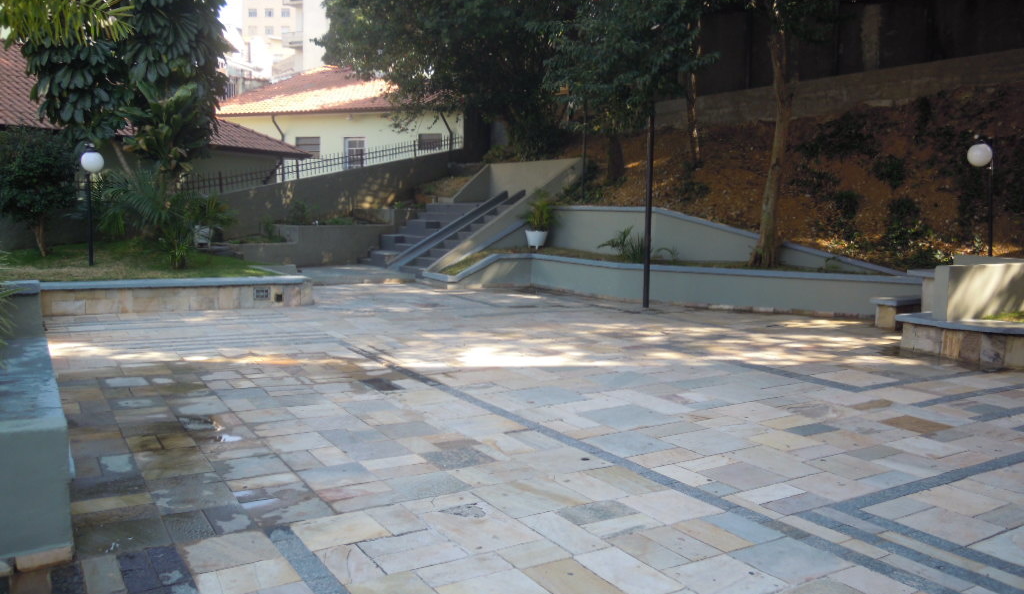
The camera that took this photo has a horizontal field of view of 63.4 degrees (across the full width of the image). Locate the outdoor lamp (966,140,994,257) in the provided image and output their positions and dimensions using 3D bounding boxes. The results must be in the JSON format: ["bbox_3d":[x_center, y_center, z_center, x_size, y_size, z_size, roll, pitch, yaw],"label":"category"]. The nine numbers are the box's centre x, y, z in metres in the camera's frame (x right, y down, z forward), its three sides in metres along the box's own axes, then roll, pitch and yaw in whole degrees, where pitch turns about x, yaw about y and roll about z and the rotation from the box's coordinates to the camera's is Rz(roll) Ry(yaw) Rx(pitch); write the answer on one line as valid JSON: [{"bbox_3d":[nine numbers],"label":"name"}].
[{"bbox_3d":[8.371,-1.689,14.800,0.450,2.280,0.450,3,7,29],"label":"outdoor lamp"}]

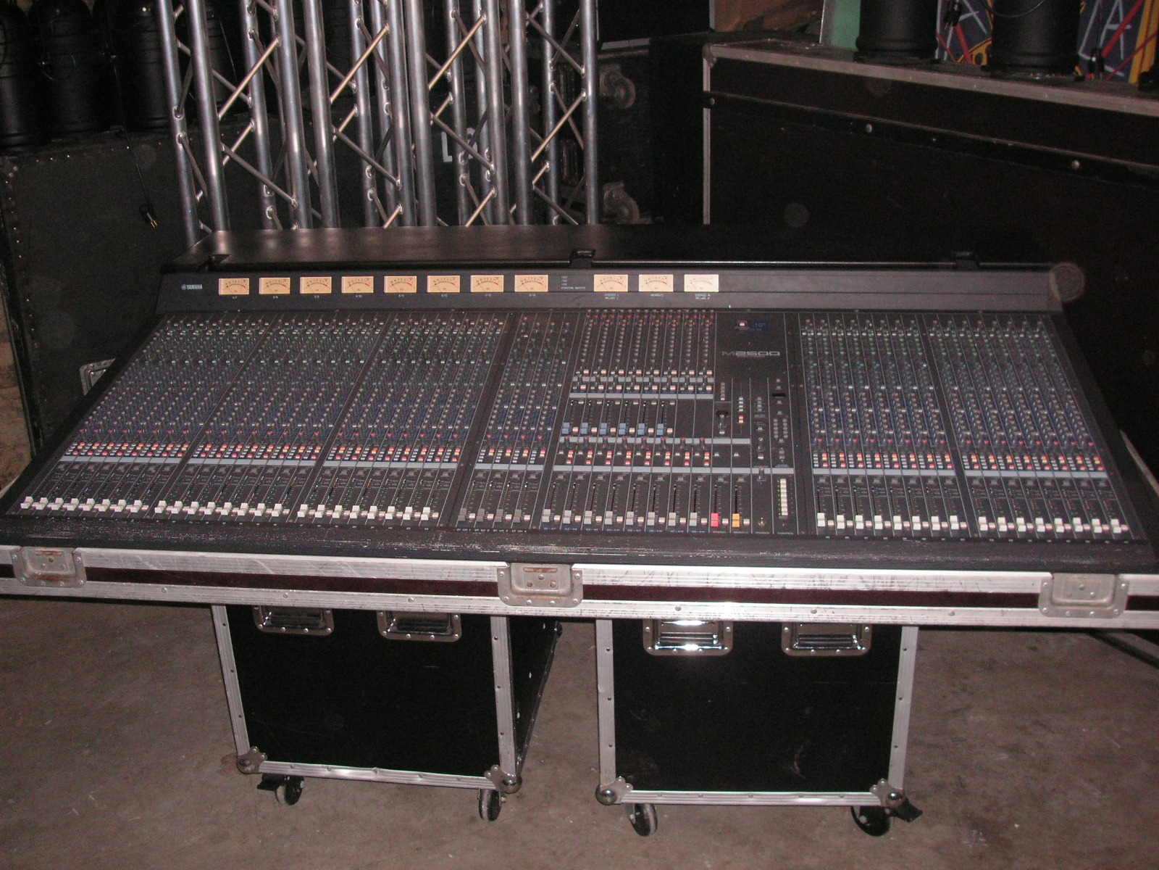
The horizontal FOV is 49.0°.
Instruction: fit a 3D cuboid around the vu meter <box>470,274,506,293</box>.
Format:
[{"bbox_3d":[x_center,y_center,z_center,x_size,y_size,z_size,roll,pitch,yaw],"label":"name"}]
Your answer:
[{"bbox_3d":[-0.195,-0.323,2.725,0.072,0.037,0.020,1,3,7],"label":"vu meter"}]

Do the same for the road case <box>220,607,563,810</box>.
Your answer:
[{"bbox_3d":[-0.381,0.364,2.776,0.600,0.740,0.650,1,21,8],"label":"road case"}]

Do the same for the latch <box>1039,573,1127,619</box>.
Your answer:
[{"bbox_3d":[0.659,0.208,1.668,0.114,0.064,0.018,1,22,7],"label":"latch"}]

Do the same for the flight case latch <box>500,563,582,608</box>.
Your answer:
[{"bbox_3d":[-0.052,0.204,1.755,0.114,0.064,0.018,1,22,7],"label":"flight case latch"}]

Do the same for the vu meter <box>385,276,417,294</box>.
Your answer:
[{"bbox_3d":[-0.384,-0.324,2.748,0.072,0.037,0.020,1,3,7],"label":"vu meter"}]

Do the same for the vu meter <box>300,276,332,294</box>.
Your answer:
[{"bbox_3d":[-0.569,-0.323,2.751,0.071,0.038,0.015,1,1,7],"label":"vu meter"}]

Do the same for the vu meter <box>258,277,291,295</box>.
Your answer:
[{"bbox_3d":[-0.661,-0.323,2.762,0.071,0.038,0.015,1,1,7],"label":"vu meter"}]

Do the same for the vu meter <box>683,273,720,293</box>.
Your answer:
[{"bbox_3d":[0.258,-0.317,2.671,0.072,0.037,0.020,1,3,7],"label":"vu meter"}]

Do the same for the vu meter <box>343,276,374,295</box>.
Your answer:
[{"bbox_3d":[-0.478,-0.324,2.759,0.072,0.037,0.020,1,3,7],"label":"vu meter"}]

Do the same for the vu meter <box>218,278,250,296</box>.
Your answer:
[{"bbox_3d":[-0.755,-0.325,2.795,0.072,0.037,0.020,1,3,7],"label":"vu meter"}]

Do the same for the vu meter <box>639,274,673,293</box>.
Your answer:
[{"bbox_3d":[0.163,-0.319,2.682,0.072,0.037,0.020,1,3,7],"label":"vu meter"}]

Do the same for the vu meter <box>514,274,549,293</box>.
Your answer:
[{"bbox_3d":[-0.101,-0.320,2.695,0.071,0.038,0.015,1,1,7],"label":"vu meter"}]

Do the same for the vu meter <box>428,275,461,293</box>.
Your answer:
[{"bbox_3d":[-0.289,-0.323,2.736,0.072,0.037,0.020,1,3,7],"label":"vu meter"}]

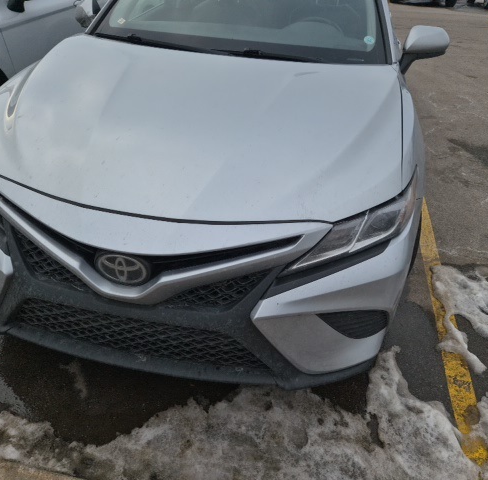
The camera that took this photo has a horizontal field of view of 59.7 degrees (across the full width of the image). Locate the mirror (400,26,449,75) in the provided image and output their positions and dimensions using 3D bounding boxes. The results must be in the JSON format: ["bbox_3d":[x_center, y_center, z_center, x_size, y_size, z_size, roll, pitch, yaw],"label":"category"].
[{"bbox_3d":[0.935,-0.981,2.191,0.210,0.210,0.170,9,32,7],"label":"mirror"}]

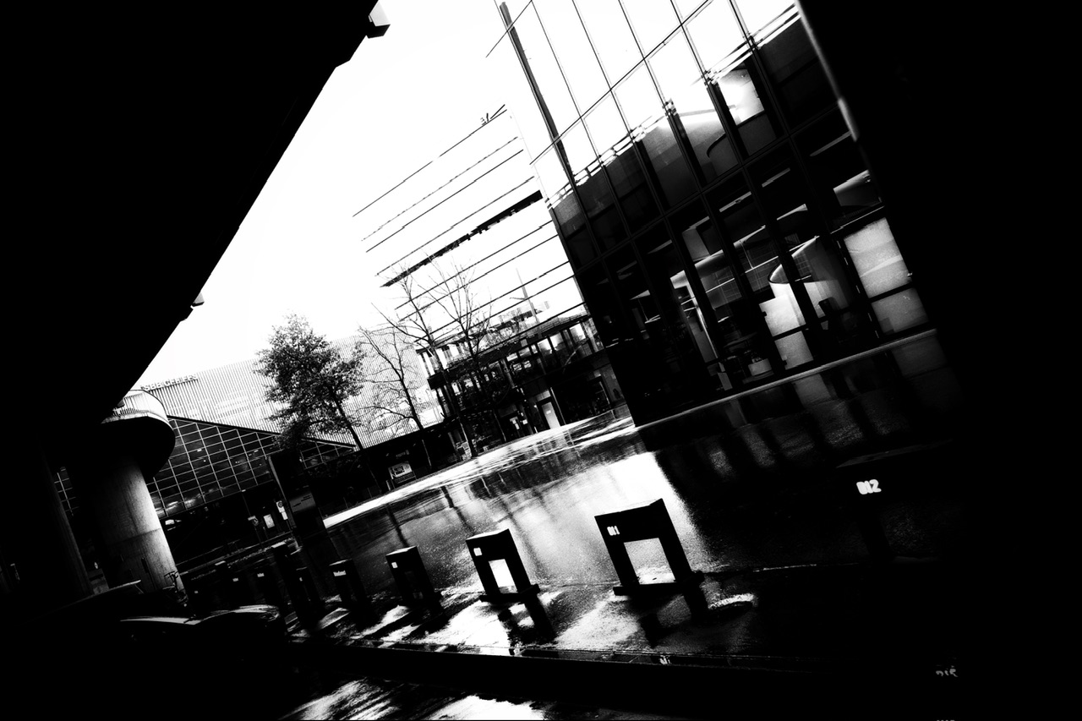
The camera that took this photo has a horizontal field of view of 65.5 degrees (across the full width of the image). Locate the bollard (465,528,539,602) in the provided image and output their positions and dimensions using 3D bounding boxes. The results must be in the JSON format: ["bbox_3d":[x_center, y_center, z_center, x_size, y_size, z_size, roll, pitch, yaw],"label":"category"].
[{"bbox_3d":[-0.441,2.149,8.812,0.224,0.680,0.843,-20,-4,-35],"label":"bollard"}]

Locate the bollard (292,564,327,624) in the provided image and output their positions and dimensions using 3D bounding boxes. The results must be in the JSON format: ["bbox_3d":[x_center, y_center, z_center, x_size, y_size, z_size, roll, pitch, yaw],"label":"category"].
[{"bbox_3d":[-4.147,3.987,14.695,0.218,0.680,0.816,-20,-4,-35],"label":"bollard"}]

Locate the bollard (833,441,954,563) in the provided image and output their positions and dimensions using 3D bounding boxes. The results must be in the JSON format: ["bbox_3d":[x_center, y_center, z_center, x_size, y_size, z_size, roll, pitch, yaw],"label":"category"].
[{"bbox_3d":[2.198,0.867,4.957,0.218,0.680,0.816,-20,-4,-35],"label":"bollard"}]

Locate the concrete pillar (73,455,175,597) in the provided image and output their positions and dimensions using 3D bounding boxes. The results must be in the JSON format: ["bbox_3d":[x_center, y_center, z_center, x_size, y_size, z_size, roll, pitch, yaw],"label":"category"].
[{"bbox_3d":[-11.907,5.351,24.491,1.771,4.990,1.771,-20,-3,-28],"label":"concrete pillar"}]

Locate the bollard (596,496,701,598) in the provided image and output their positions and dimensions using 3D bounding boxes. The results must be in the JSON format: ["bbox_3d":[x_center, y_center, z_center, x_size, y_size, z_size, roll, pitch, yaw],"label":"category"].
[{"bbox_3d":[0.829,1.516,6.823,0.224,0.680,0.843,-20,-4,-35],"label":"bollard"}]

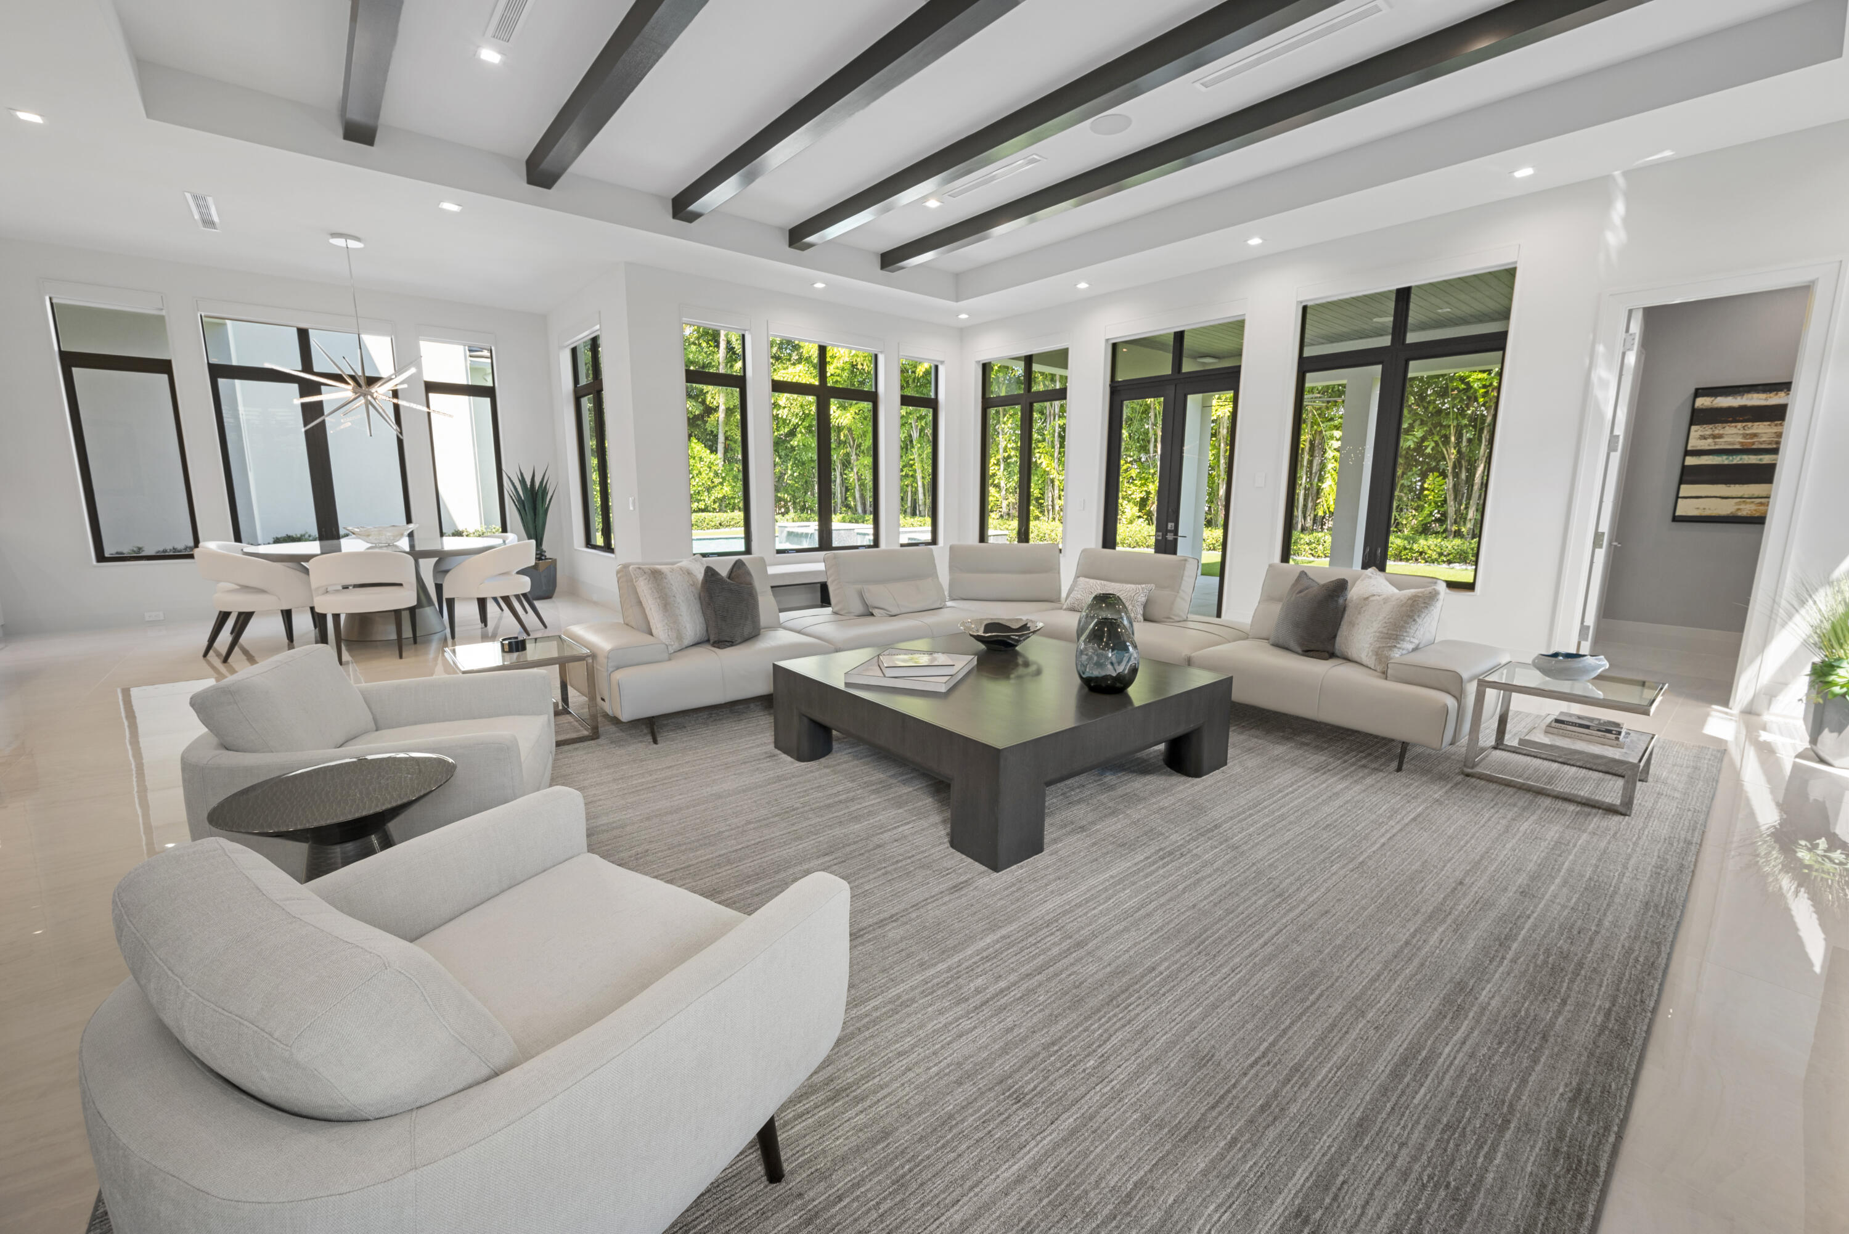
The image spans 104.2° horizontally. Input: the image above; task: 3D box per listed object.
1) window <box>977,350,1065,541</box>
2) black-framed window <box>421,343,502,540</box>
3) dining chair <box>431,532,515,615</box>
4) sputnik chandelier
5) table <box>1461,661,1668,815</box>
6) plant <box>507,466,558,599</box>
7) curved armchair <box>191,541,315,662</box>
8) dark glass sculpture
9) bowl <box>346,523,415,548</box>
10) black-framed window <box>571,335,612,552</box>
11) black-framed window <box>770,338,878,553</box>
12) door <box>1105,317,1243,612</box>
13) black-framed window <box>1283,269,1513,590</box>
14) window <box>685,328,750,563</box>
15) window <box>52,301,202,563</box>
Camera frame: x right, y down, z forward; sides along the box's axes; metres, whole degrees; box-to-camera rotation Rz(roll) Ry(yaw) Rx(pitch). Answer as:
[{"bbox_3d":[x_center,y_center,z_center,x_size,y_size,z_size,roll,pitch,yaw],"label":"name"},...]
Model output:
[{"bbox_3d":[1.178,-1.898,8.553,0.120,2.241,1.394,-8,13,-40],"label":"window"},{"bbox_3d":[-5.075,-1.863,7.956,0.665,2.192,0.120,-8,12,-41],"label":"black-framed window"},{"bbox_3d":[-4.389,-0.395,7.216,0.620,0.797,0.625,4,10,23],"label":"dining chair"},{"bbox_3d":[-4.664,-2.275,5.917,1.214,1.545,1.177,-8,12,-41],"label":"sputnik chandelier"},{"bbox_3d":[2.836,0.508,3.198,0.554,0.448,0.548,-8,13,-40],"label":"table"},{"bbox_3d":[-4.461,-0.961,8.222,0.555,1.532,0.537,-8,12,-41],"label":"plant"},{"bbox_3d":[-5.201,-0.130,5.609,0.608,0.819,0.594,5,10,28],"label":"curved armchair"},{"bbox_3d":[0.823,0.099,3.194,0.270,0.420,0.275,3,9,14],"label":"dark glass sculpture"},{"bbox_3d":[-4.755,-0.704,6.304,0.497,0.166,0.461,-8,12,-41],"label":"bowl"},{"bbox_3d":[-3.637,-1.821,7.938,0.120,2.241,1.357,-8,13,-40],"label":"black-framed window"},{"bbox_3d":[-1.076,-1.839,7.982,1.343,2.205,0.120,-8,12,-41],"label":"black-framed window"},{"bbox_3d":[2.410,-1.368,7.170,0.120,2.810,1.426,-8,13,-40],"label":"door"},{"bbox_3d":[3.617,-1.387,5.650,0.120,2.232,1.394,-7,12,-38],"label":"black-framed window"},{"bbox_3d":[-2.040,-1.692,7.198,0.660,2.241,0.120,-8,13,-40],"label":"window"},{"bbox_3d":[-7.038,-1.598,6.379,0.665,2.205,0.120,-8,12,-41],"label":"window"}]

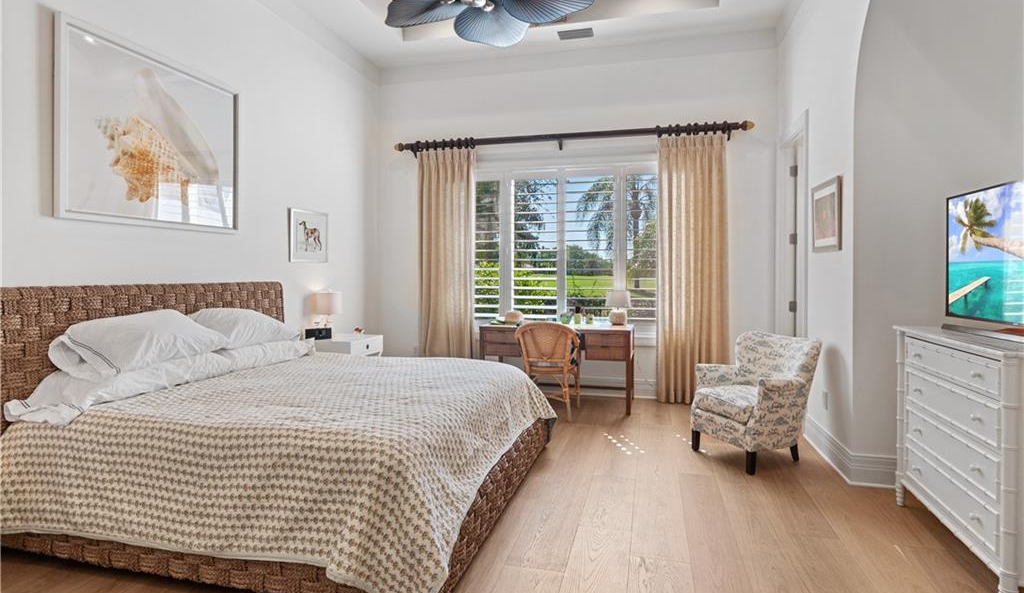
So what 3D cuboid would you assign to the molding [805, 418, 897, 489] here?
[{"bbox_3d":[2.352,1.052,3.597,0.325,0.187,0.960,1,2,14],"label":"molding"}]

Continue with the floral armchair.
[{"bbox_3d":[1.690,0.701,3.596,0.700,0.830,0.650,-1,2,-28],"label":"floral armchair"}]

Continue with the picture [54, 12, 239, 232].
[{"bbox_3d":[-2.197,-0.967,3.213,0.045,1.036,1.220,1,2,14],"label":"picture"}]

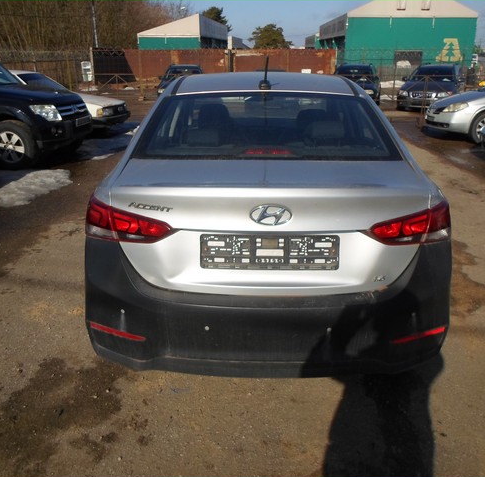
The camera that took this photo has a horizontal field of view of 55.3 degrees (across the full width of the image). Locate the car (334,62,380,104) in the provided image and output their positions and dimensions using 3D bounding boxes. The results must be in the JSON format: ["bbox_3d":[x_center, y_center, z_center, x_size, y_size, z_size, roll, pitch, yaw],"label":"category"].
[{"bbox_3d":[4.769,-6.508,19.592,1.800,1.520,4.600,4,21,9],"label":"car"}]

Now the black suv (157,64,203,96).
[{"bbox_3d":[-2.159,-6.097,18.331,1.820,1.550,4.650,0,21,0],"label":"black suv"}]

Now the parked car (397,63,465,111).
[{"bbox_3d":[6.892,-5.385,16.468,1.860,1.550,4.730,12,23,28],"label":"parked car"}]

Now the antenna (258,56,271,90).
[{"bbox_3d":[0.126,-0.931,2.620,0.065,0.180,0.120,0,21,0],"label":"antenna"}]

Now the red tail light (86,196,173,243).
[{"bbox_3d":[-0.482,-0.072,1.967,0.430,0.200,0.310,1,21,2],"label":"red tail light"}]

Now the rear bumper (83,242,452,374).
[{"bbox_3d":[0.112,0.290,2.069,1.690,0.550,0.500,1,21,2],"label":"rear bumper"}]

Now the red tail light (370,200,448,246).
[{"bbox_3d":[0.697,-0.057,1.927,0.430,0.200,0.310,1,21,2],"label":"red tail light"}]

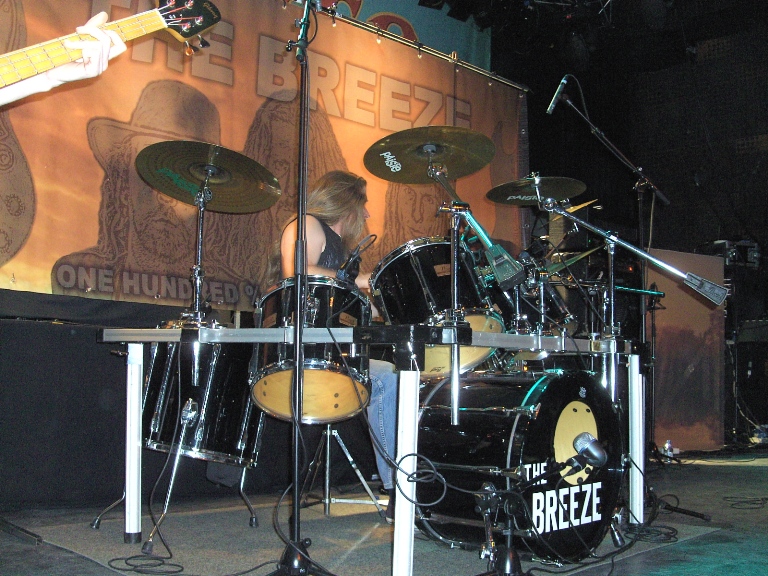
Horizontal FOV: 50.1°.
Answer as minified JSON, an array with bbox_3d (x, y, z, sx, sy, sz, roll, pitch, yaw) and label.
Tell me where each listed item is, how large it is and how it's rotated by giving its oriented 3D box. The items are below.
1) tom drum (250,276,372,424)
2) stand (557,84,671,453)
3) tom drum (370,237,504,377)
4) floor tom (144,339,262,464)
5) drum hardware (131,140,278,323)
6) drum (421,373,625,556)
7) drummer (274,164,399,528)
[{"bbox_3d":[-0.242,0.214,2.795,0.385,0.345,0.385,-1,-36,0],"label":"tom drum"},{"bbox_3d":[1.020,0.016,3.500,0.580,1.700,0.450,2,-5,-17],"label":"stand"},{"bbox_3d":[0.177,0.070,2.730,0.375,0.305,0.375,-18,-39,0],"label":"tom drum"},{"bbox_3d":[-0.615,0.380,2.930,0.430,0.440,0.430,11,-14,0],"label":"floor tom"},{"bbox_3d":[-0.575,-0.178,2.690,0.480,0.610,0.450,1,-5,0],"label":"drum hardware"},{"bbox_3d":[0.426,0.564,2.685,0.470,0.595,0.595,-4,-7,44],"label":"drum"},{"bbox_3d":[-0.130,0.225,3.270,0.700,1.370,0.560,-1,-5,23],"label":"drummer"}]

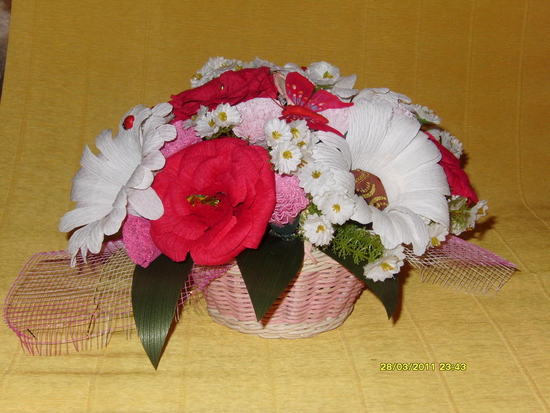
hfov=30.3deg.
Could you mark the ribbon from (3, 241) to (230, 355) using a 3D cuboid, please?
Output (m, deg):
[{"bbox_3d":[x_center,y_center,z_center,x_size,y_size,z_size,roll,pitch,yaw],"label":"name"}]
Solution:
[{"bbox_3d":[-0.132,0.070,0.899,0.192,0.065,0.130,0,17,0],"label":"ribbon"}]

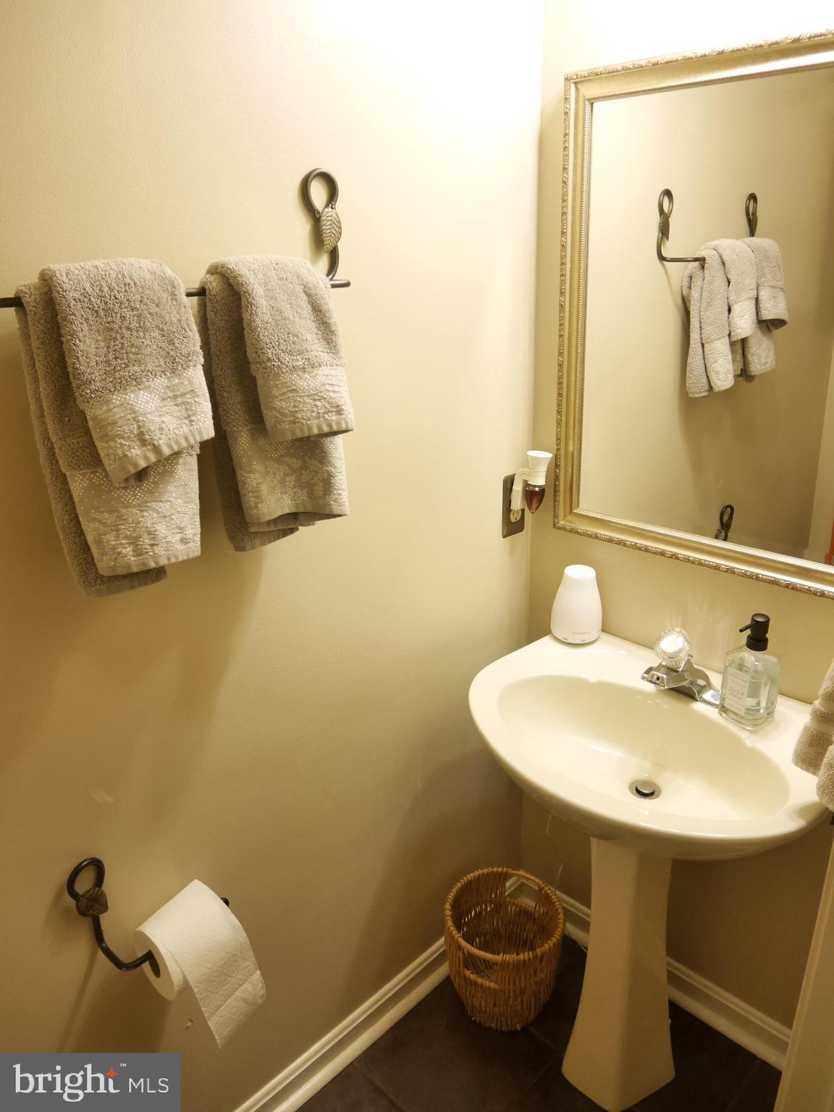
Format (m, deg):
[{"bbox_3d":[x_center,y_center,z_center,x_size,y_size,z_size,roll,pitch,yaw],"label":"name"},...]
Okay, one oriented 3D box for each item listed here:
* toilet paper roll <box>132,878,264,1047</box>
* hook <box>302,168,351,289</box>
[{"bbox_3d":[-0.301,0.554,1.063,0.108,0.195,0.112,18,28,42],"label":"toilet paper roll"},{"bbox_3d":[-0.096,-0.428,1.005,0.095,0.150,0.075,18,28,42],"label":"hook"}]

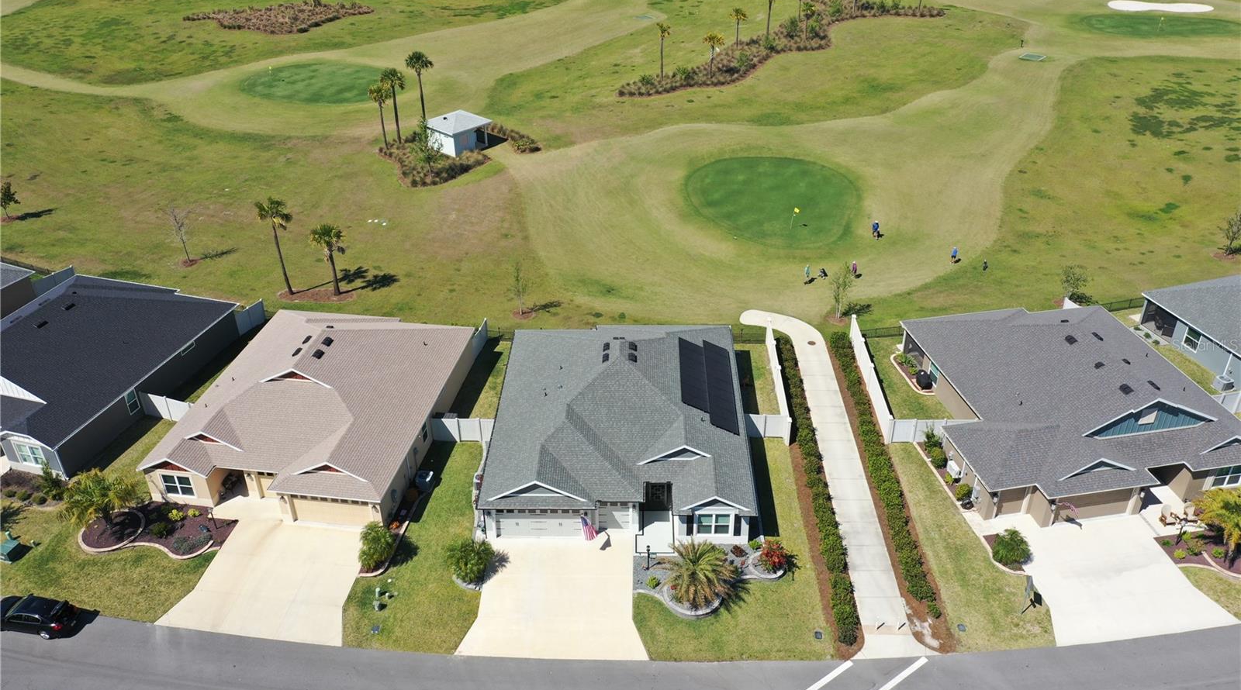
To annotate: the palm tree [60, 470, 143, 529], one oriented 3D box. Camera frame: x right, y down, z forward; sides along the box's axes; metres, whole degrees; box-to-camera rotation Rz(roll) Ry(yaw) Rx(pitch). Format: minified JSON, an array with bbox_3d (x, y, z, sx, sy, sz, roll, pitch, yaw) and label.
[{"bbox_3d":[-29.560,9.128,55.240,4.600,3.600,4.500,-1,31,0],"label":"palm tree"}]

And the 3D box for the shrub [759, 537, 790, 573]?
[{"bbox_3d":[8.225,11.265,51.723,1.550,1.600,1.500,-1,33,0],"label":"shrub"}]

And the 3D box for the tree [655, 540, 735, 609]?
[{"bbox_3d":[3.834,11.877,49.577,4.100,3.000,4.000,-1,33,0],"label":"tree"}]

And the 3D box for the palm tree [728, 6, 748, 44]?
[{"bbox_3d":[16.495,-44.343,134.717,2.700,5.440,2.700,-1,33,0],"label":"palm tree"}]

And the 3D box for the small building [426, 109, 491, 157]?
[{"bbox_3d":[-17.461,-23.220,104.436,5.200,3.450,5.400,25,41,34],"label":"small building"}]

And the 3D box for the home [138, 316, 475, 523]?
[{"bbox_3d":[-19.557,2.711,63.032,15.400,6.200,20.000,4,32,8],"label":"home"}]

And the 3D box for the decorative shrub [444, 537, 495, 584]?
[{"bbox_3d":[-8.025,11.356,51.324,2.550,2.300,2.500,-1,33,0],"label":"decorative shrub"}]

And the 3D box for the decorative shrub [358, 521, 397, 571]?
[{"bbox_3d":[-13.297,11.090,52.902,2.300,2.250,2.300,-1,31,0],"label":"decorative shrub"}]

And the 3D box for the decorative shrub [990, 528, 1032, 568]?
[{"bbox_3d":[21.070,10.857,51.827,2.050,1.850,2.050,-1,33,0],"label":"decorative shrub"}]

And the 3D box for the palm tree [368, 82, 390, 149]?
[{"bbox_3d":[-26.697,-25.636,108.355,2.600,7.658,2.600,-1,31,0],"label":"palm tree"}]

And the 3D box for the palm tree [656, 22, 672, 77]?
[{"bbox_3d":[5.845,-40.114,131.375,2.200,7.605,2.200,-1,31,0],"label":"palm tree"}]

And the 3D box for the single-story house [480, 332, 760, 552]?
[{"bbox_3d":[-0.013,3.355,59.907,15.200,6.300,19.400,0,33,2],"label":"single-story house"}]

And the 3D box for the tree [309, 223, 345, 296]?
[{"bbox_3d":[-23.563,-6.950,78.699,3.100,6.472,3.100,-1,31,0],"label":"tree"}]

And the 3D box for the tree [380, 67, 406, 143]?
[{"bbox_3d":[-24.292,-25.600,103.782,2.800,8.330,2.800,-1,33,0],"label":"tree"}]

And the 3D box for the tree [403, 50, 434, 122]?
[{"bbox_3d":[-23.414,-30.116,113.977,3.500,9.366,3.500,-1,31,0],"label":"tree"}]

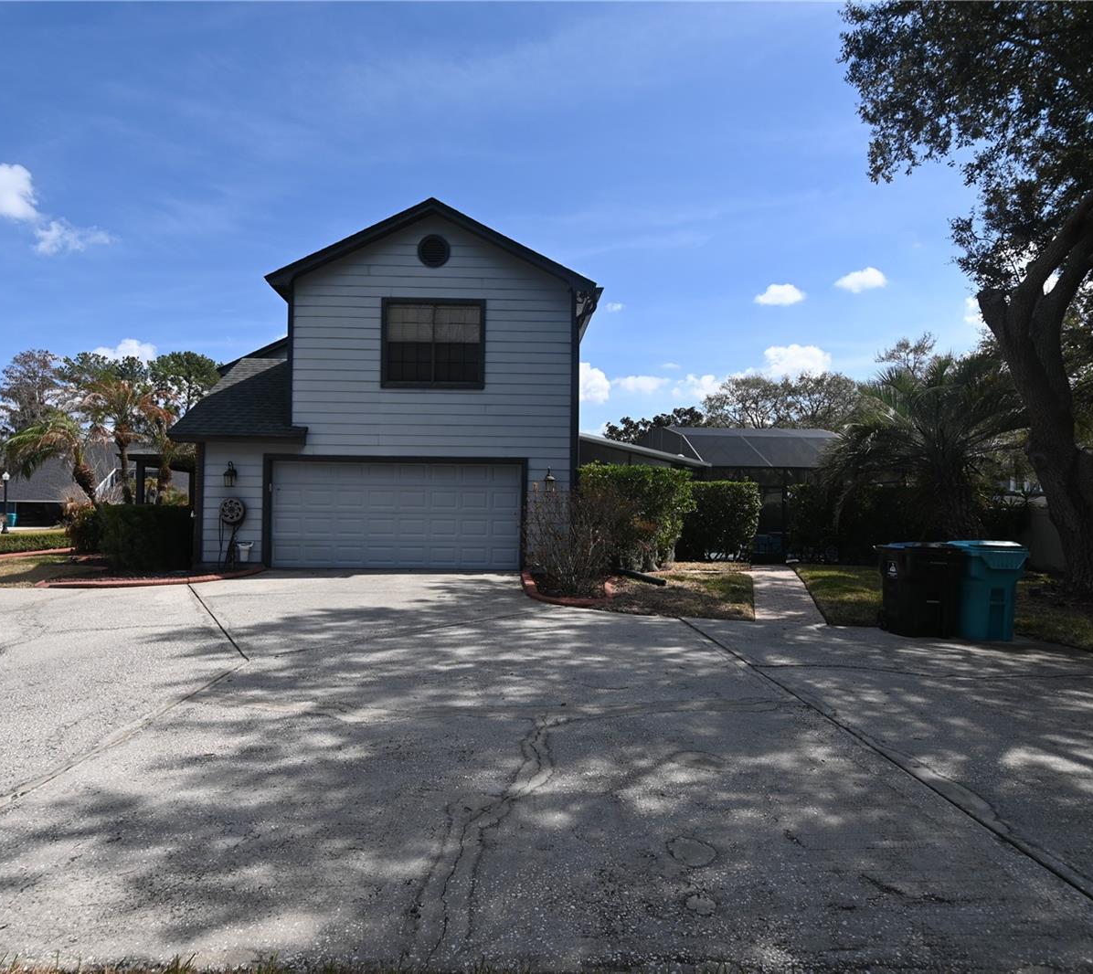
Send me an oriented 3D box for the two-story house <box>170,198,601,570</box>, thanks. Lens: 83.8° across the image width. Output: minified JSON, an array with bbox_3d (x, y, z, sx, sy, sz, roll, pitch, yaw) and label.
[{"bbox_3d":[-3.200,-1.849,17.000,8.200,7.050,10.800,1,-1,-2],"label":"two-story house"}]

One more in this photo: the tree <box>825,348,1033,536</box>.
[{"bbox_3d":[8.400,-0.480,13.000,4.100,4.700,4.100,1,-2,2],"label":"tree"}]

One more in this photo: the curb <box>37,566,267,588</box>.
[{"bbox_3d":[-6.600,1.524,10.600,2.400,0.130,2.500,1,-1,-2],"label":"curb"}]

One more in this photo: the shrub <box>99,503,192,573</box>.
[{"bbox_3d":[-7.600,0.928,11.800,1.500,1.220,1.100,1,-1,-2],"label":"shrub"}]

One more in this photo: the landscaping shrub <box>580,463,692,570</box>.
[{"bbox_3d":[1.930,0.630,13.000,2.350,2.250,1.700,1,-2,2],"label":"landscaping shrub"}]

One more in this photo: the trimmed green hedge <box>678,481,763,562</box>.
[{"bbox_3d":[4.250,0.870,15.100,2.100,2.000,1.500,1,-2,2],"label":"trimmed green hedge"}]

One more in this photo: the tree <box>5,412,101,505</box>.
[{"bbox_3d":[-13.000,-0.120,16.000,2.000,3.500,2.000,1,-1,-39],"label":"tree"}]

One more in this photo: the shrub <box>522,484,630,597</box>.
[{"bbox_3d":[0.520,0.810,9.800,1.700,1.800,1.600,1,-2,2],"label":"shrub"}]

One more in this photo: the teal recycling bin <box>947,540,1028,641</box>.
[{"bbox_3d":[4.870,1.170,6.970,0.660,1.090,0.830,1,-2,-11],"label":"teal recycling bin"}]

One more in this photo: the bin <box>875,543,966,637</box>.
[{"bbox_3d":[4.430,1.185,7.300,0.670,1.060,0.820,1,-1,2],"label":"bin"}]

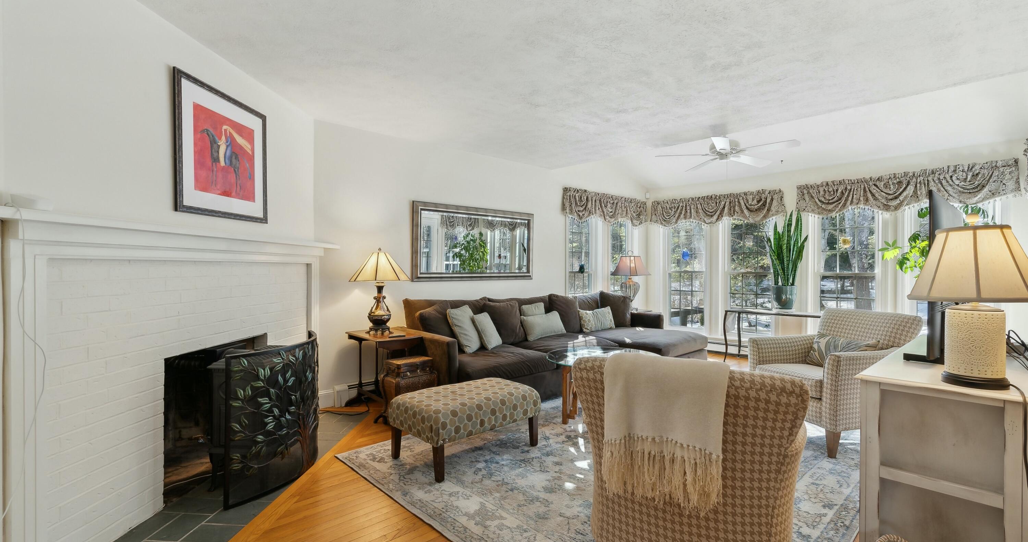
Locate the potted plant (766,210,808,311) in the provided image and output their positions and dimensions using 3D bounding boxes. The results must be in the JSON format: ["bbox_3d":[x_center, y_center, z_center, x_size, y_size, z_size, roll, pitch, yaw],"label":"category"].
[{"bbox_3d":[3.297,-0.109,5.543,0.460,1.220,0.500,0,0,-42],"label":"potted plant"}]

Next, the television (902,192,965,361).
[{"bbox_3d":[1.904,0.041,1.995,1.103,0.662,0.220,0,0,-42],"label":"television"}]

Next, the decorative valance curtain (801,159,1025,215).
[{"bbox_3d":[4.206,-0.861,5.078,0.150,0.460,1.930,0,0,-42],"label":"decorative valance curtain"}]

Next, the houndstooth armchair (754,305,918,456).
[{"bbox_3d":[2.285,0.742,3.318,0.820,0.860,0.730,0,0,-17],"label":"houndstooth armchair"}]

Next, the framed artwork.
[{"bbox_3d":[-1.734,-0.687,2.758,0.035,0.745,0.790,0,0,3],"label":"framed artwork"}]

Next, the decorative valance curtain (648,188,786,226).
[{"bbox_3d":[2.787,-0.855,6.499,0.130,0.420,1.920,0,0,-42],"label":"decorative valance curtain"}]

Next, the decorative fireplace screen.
[{"bbox_3d":[-1.340,0.797,2.736,0.200,0.756,0.980,0,0,-1],"label":"decorative fireplace screen"}]

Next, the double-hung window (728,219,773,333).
[{"bbox_3d":[3.221,0.013,6.250,0.100,1.710,0.600,0,0,-42],"label":"double-hung window"}]

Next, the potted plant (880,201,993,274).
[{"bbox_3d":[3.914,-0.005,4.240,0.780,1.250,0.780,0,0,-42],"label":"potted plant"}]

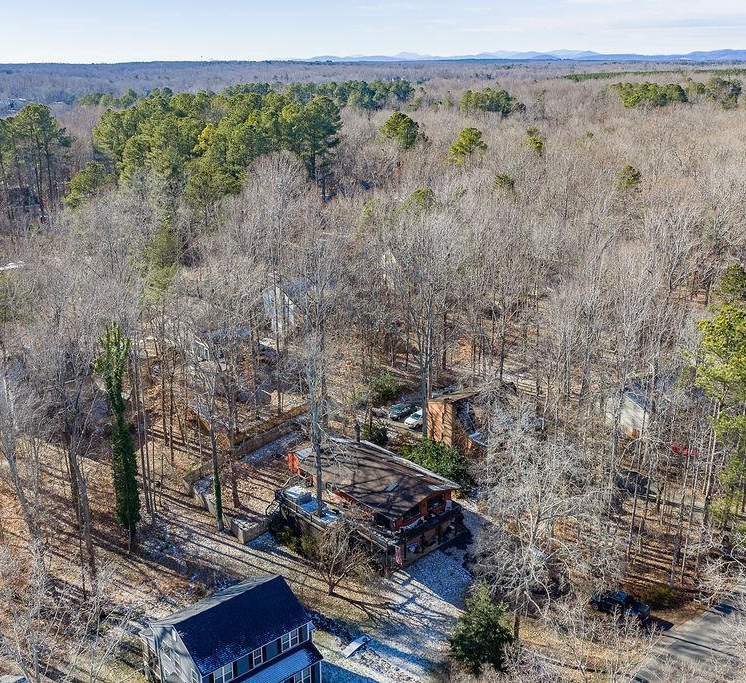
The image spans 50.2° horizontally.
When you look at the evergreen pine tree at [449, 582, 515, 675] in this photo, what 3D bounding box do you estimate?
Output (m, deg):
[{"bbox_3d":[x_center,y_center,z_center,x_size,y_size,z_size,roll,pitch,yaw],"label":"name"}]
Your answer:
[{"bbox_3d":[9.550,24.214,68.108,5.600,8.200,5.600,0,19,0],"label":"evergreen pine tree"}]

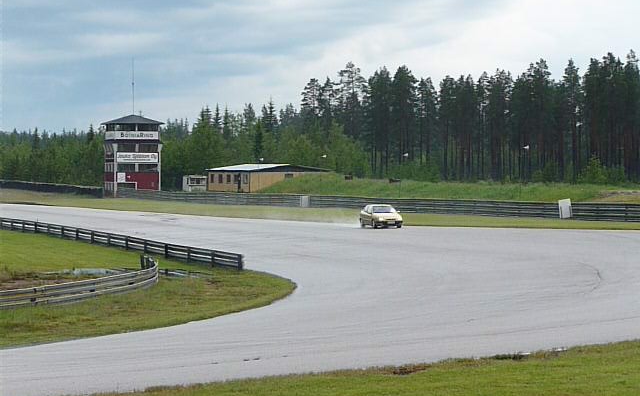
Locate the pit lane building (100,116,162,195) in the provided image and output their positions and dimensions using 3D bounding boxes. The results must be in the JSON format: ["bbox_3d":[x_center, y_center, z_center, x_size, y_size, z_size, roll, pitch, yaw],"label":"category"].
[{"bbox_3d":[-23.200,-5.100,235.600,6.600,10.200,6.600,0,1,-20],"label":"pit lane building"}]

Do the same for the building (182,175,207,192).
[{"bbox_3d":[-16.100,-1.800,246.000,2.500,2.250,2.700,0,1,-20],"label":"building"}]

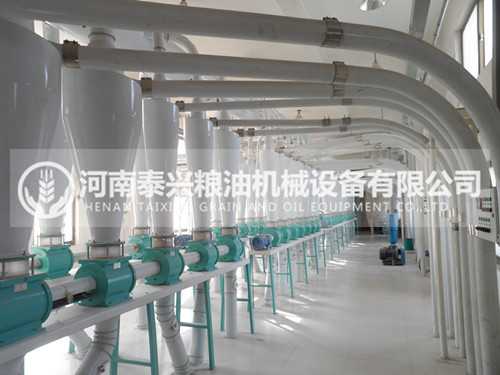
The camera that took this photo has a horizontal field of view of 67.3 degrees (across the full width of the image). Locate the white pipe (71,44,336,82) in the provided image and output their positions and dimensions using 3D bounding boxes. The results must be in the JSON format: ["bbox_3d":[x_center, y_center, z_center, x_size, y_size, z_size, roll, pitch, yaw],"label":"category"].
[{"bbox_3d":[-0.244,-0.850,2.628,1.841,0.135,0.135,-1,-3,-14],"label":"white pipe"}]

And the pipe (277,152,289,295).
[{"bbox_3d":[0.606,0.635,7.080,0.220,2.668,0.220,-3,-4,20],"label":"pipe"}]

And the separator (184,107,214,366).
[{"bbox_3d":[-0.525,0.468,4.038,0.320,2.696,0.320,-2,-4,0],"label":"separator"}]

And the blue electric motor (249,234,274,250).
[{"bbox_3d":[0.180,0.872,5.957,0.215,0.235,0.420,-3,-3,21],"label":"blue electric motor"}]

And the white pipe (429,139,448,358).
[{"bbox_3d":[1.966,0.611,3.916,0.064,2.246,0.064,-3,-4,20],"label":"white pipe"}]

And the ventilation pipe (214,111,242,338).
[{"bbox_3d":[-0.256,0.433,4.772,0.320,2.840,0.320,-2,-4,0],"label":"ventilation pipe"}]

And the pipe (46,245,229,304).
[{"bbox_3d":[-0.792,0.729,3.543,0.105,0.105,2.650,-3,-3,21],"label":"pipe"}]

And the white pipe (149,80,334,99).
[{"bbox_3d":[-0.049,-0.822,3.153,1.570,0.133,0.133,-1,-3,-6],"label":"white pipe"}]

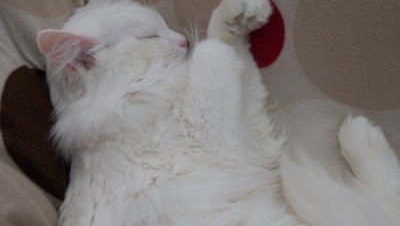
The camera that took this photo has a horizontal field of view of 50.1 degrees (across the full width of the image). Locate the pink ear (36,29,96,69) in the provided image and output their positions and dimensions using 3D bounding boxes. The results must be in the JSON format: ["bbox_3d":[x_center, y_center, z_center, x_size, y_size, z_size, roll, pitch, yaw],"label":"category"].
[{"bbox_3d":[-0.144,-0.068,0.460,0.056,0.038,0.025,20,25,15],"label":"pink ear"}]

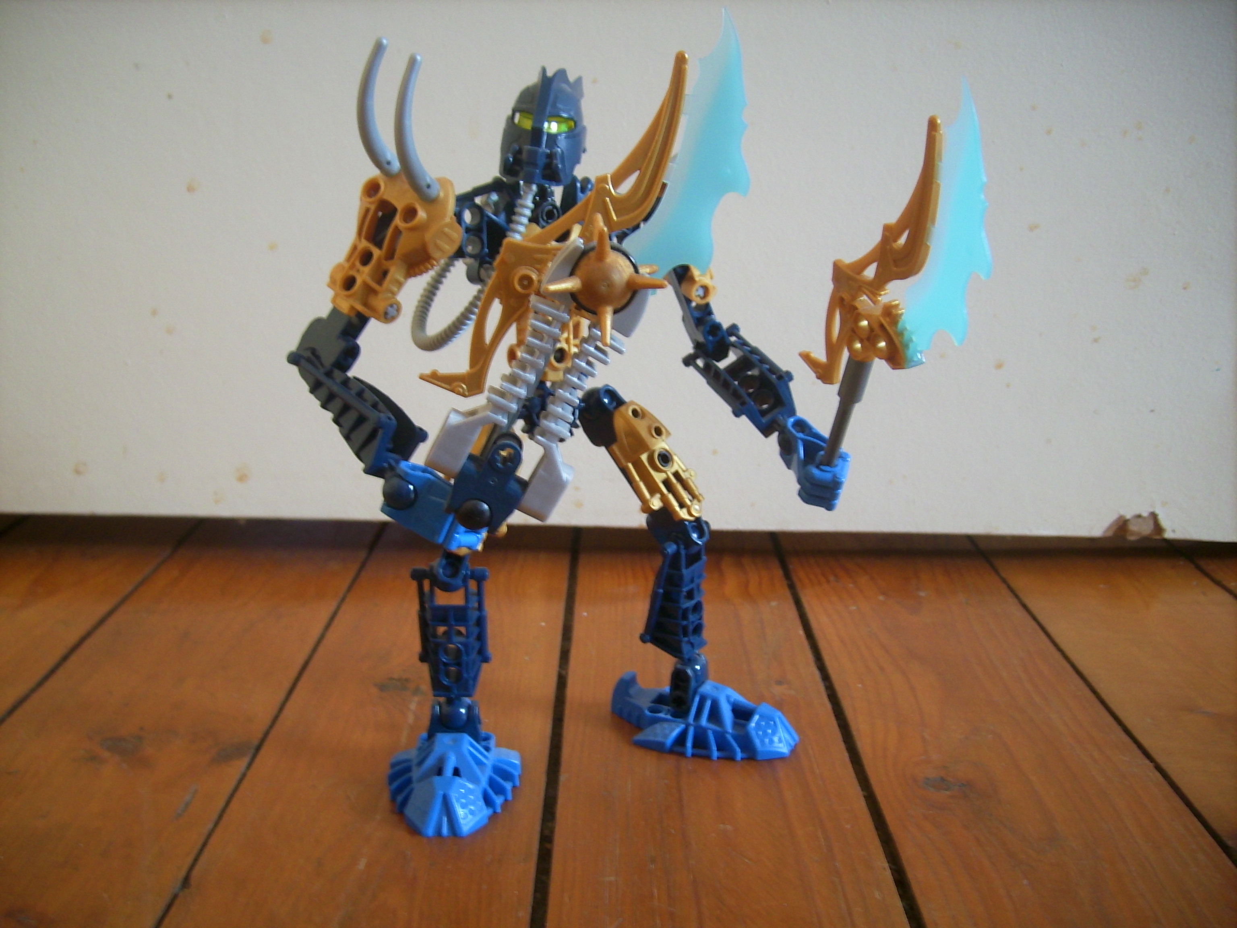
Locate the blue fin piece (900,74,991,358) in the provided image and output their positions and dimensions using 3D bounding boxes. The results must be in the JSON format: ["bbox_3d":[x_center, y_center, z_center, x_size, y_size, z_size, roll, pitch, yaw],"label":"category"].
[{"bbox_3d":[0.090,-0.062,0.307,0.009,0.082,0.029,-21,49,-18],"label":"blue fin piece"}]

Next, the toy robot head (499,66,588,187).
[{"bbox_3d":[-0.022,-0.099,0.335,0.025,0.034,0.027,12,17,9],"label":"toy robot head"}]

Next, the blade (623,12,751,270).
[{"bbox_3d":[0.025,-0.088,0.334,0.029,0.082,0.009,17,12,-11],"label":"blade"}]

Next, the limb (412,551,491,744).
[{"bbox_3d":[-0.055,0.059,0.381,0.025,0.063,0.021,-1,17,-7],"label":"limb"}]

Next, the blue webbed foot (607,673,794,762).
[{"bbox_3d":[0.031,0.088,0.420,0.069,0.020,0.043,8,19,22],"label":"blue webbed foot"}]

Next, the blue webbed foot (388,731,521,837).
[{"bbox_3d":[-0.055,0.096,0.388,0.043,0.020,0.069,0,17,-4],"label":"blue webbed foot"}]

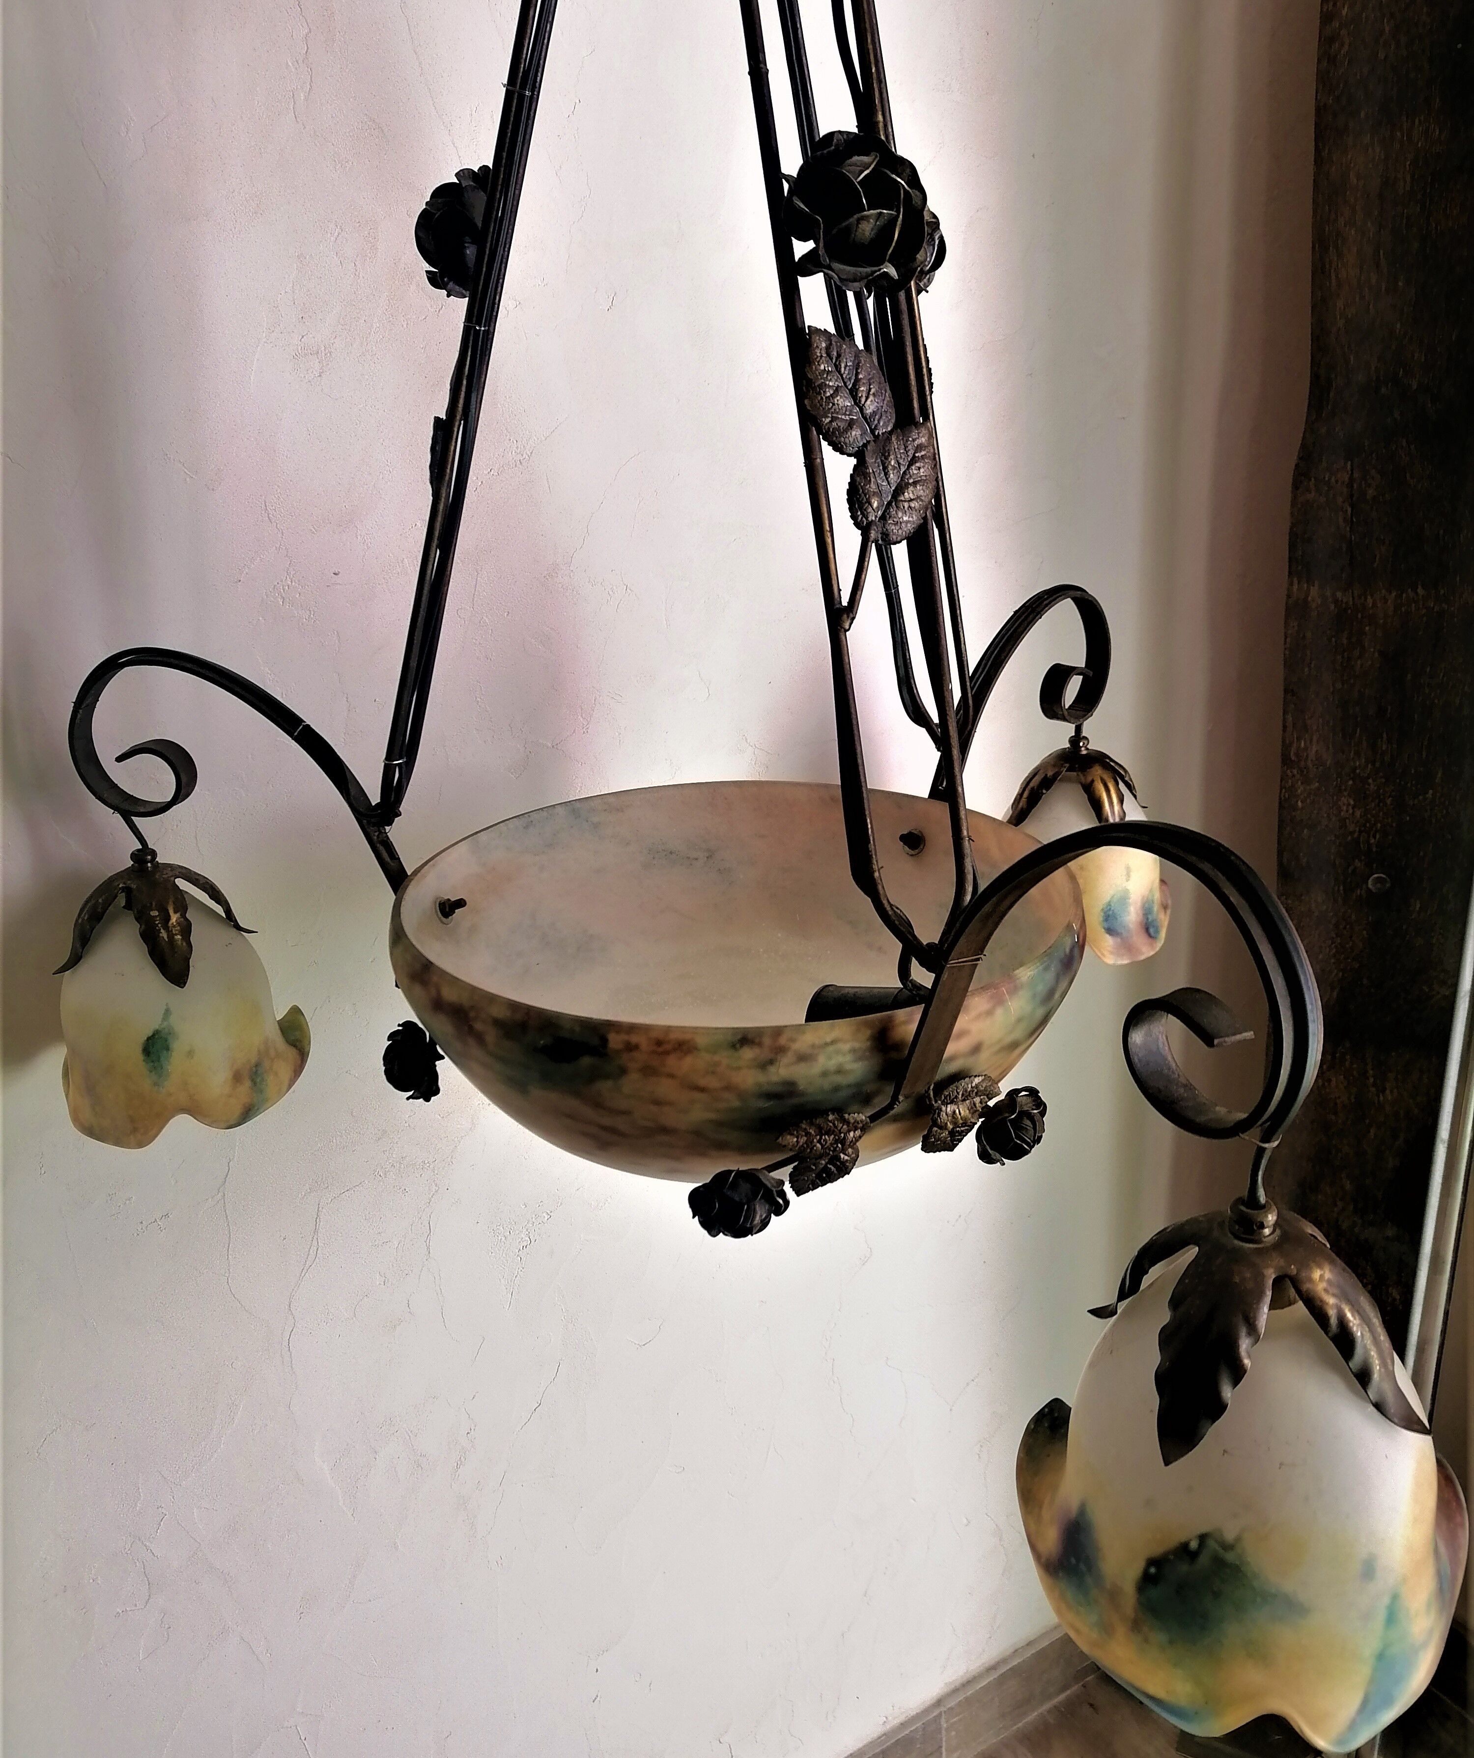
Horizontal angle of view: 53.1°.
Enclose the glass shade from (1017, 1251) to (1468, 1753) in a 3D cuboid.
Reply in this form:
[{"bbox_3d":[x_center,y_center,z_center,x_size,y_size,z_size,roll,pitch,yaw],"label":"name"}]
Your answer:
[{"bbox_3d":[0.165,0.177,0.481,0.141,0.122,0.141,-4,20,0],"label":"glass shade"}]

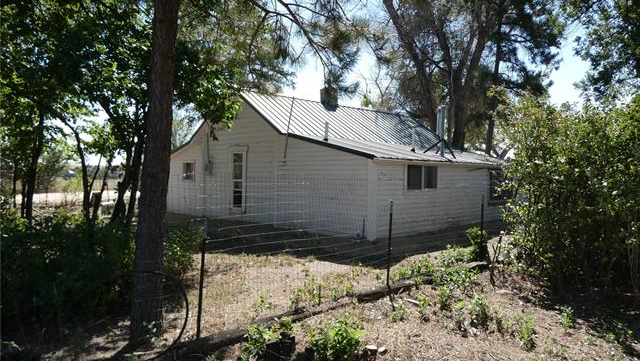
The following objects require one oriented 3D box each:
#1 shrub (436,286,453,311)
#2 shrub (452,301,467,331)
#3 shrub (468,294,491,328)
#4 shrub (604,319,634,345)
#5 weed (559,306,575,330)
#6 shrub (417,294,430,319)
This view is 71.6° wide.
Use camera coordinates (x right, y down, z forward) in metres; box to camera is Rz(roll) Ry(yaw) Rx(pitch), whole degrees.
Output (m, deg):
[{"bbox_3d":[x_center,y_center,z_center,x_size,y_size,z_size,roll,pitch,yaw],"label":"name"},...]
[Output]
[{"bbox_3d":[1.461,1.375,5.196,0.180,0.290,0.171,1,1,16],"label":"shrub"},{"bbox_3d":[1.436,1.386,4.557,0.138,0.286,0.132,1,1,18],"label":"shrub"},{"bbox_3d":[1.695,1.364,4.705,0.224,0.331,0.212,1,1,20],"label":"shrub"},{"bbox_3d":[2.864,1.439,4.250,0.293,0.214,0.278,1,1,34],"label":"shrub"},{"bbox_3d":[2.570,1.420,4.618,0.160,0.237,0.152,1,1,29],"label":"weed"},{"bbox_3d":[1.153,1.389,4.930,0.150,0.266,0.142,1,1,13],"label":"shrub"}]

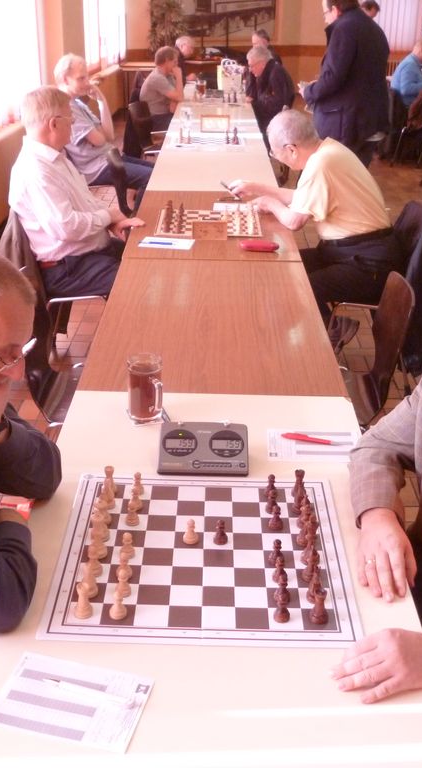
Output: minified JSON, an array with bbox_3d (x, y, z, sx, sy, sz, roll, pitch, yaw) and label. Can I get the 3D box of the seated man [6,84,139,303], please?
[{"bbox_3d":[-0.592,-0.693,3.875,0.660,1.310,0.540,0,25,-3],"label":"seated man"}]

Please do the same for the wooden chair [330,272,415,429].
[{"bbox_3d":[0.410,0.055,2.878,0.520,0.840,0.460,1,25,0],"label":"wooden chair"}]

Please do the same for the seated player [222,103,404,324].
[{"bbox_3d":[0.493,-0.634,3.891,0.860,1.240,0.520,1,25,0],"label":"seated player"}]

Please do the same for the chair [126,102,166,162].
[{"bbox_3d":[-0.554,-2.065,7.405,0.540,0.830,0.470,2,25,0],"label":"chair"}]

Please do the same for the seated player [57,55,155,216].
[{"bbox_3d":[-0.681,-1.615,5.848,0.820,1.320,0.540,4,25,6],"label":"seated player"}]

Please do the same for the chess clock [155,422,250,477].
[{"bbox_3d":[-0.015,0.145,1.827,0.195,0.061,0.122,2,25,0],"label":"chess clock"}]

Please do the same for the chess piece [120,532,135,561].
[{"bbox_3d":[-0.153,0.295,1.517,0.028,0.045,0.028,2,25,0],"label":"chess piece"}]

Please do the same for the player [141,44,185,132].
[{"bbox_3d":[-0.476,-2.763,8.426,0.660,1.240,0.500,2,25,0],"label":"player"}]

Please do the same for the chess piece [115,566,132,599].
[{"bbox_3d":[-0.150,0.340,1.421,0.028,0.044,0.028,2,25,0],"label":"chess piece"}]

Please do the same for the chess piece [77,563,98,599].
[{"bbox_3d":[-0.209,0.331,1.414,0.033,0.065,0.032,1,25,0],"label":"chess piece"}]

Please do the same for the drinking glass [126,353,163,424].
[{"bbox_3d":[-0.153,0.013,1.987,0.085,0.160,0.110,-15,30,-32],"label":"drinking glass"}]

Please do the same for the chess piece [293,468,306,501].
[{"bbox_3d":[0.186,0.204,1.715,0.030,0.058,0.030,1,25,0],"label":"chess piece"}]

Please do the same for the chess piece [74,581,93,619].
[{"bbox_3d":[-0.211,0.357,1.369,0.031,0.054,0.031,2,25,0],"label":"chess piece"}]

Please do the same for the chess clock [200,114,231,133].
[{"bbox_3d":[0.036,-2.015,6.412,0.212,0.123,0.060,2,25,0],"label":"chess clock"}]

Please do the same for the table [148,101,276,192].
[{"bbox_3d":[0.021,-1.536,6.398,0.710,0.745,4.050,2,25,0],"label":"table"}]

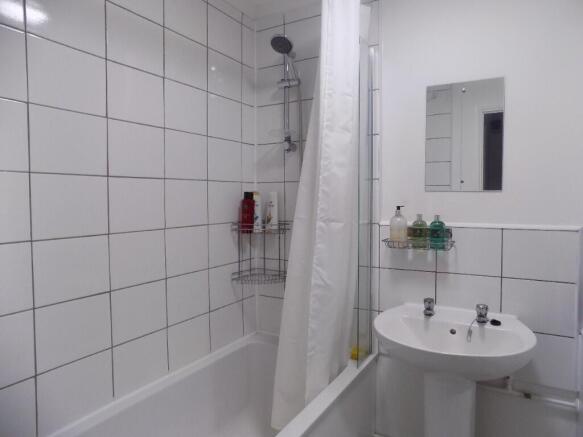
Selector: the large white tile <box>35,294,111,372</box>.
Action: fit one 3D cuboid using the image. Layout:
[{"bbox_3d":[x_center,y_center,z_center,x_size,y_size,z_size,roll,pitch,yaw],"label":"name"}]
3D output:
[{"bbox_3d":[-0.694,0.361,1.249,0.010,0.197,0.245,1,3,30],"label":"large white tile"}]

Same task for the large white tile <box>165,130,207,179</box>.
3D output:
[{"bbox_3d":[-0.451,-0.268,1.672,0.010,0.200,0.250,1,3,30],"label":"large white tile"}]

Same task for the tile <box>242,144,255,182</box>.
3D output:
[{"bbox_3d":[-0.227,-0.283,2.034,0.010,0.198,0.123,2,3,30],"label":"tile"}]

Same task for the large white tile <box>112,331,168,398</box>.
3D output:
[{"bbox_3d":[-0.574,0.542,1.477,0.010,0.188,0.248,2,3,30],"label":"large white tile"}]

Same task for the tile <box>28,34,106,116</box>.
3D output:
[{"bbox_3d":[-0.700,-0.439,1.218,0.010,0.198,0.248,2,3,30],"label":"tile"}]

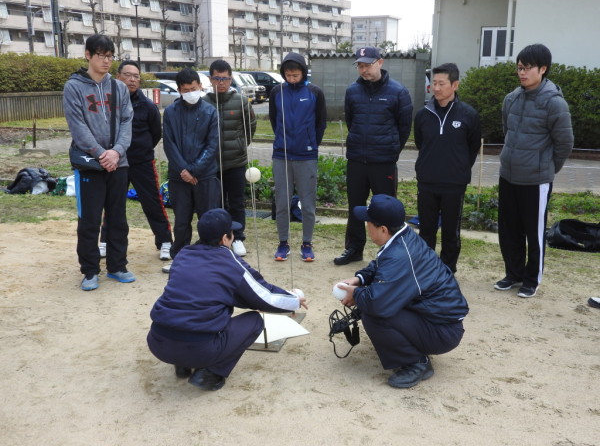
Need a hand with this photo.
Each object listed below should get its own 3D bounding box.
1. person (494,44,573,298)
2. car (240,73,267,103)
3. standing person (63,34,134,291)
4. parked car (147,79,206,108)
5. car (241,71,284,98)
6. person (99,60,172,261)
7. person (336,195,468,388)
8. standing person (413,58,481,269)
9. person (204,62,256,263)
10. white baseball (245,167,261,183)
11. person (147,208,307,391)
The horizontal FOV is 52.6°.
[{"bbox_3d":[1.664,-0.370,4.420,0.400,1.788,0.520,-11,17,-39],"label":"person"},{"bbox_3d":[-3.777,-8.259,37.174,3.400,1.740,1.480,7,15,26],"label":"car"},{"bbox_3d":[-1.436,-0.428,4.362,0.510,1.770,0.350,-8,16,-32],"label":"standing person"},{"bbox_3d":[-6.333,-6.160,29.059,4.400,1.470,1.700,5,14,18],"label":"parked car"},{"bbox_3d":[-2.060,-8.795,39.031,4.750,1.880,1.780,7,15,26],"label":"car"},{"bbox_3d":[-1.477,-0.538,5.269,0.600,1.689,0.400,-4,14,-17],"label":"person"},{"bbox_3d":[0.517,0.315,3.146,0.690,0.920,0.540,3,14,12],"label":"person"},{"bbox_3d":[1.191,-0.416,4.860,0.530,1.668,0.380,9,16,31],"label":"standing person"},{"bbox_3d":[-0.683,-0.551,5.330,0.600,1.694,0.380,-2,14,-8],"label":"person"},{"bbox_3d":[-0.292,-0.299,3.745,0.097,0.097,0.097,1,13,0],"label":"white baseball"},{"bbox_3d":[-0.372,0.345,3.269,0.900,0.910,0.560,-12,18,-43],"label":"person"}]

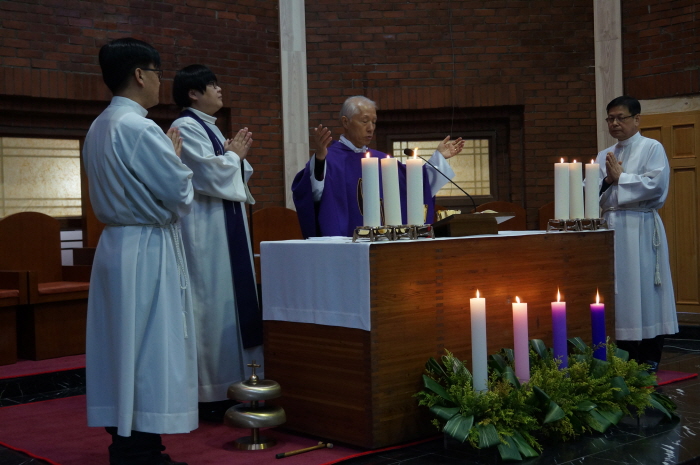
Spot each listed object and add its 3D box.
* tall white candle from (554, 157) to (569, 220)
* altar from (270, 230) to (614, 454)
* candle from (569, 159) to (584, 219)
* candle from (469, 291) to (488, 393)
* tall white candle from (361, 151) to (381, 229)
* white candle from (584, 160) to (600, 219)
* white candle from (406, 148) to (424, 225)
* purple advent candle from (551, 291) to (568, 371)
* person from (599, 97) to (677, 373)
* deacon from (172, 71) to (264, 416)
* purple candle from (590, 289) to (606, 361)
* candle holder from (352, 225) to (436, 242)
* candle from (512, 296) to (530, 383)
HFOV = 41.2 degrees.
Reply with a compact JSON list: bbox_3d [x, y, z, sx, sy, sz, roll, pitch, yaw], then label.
[{"bbox_3d":[1.169,-0.231,5.137,0.079,0.323,0.079,0,0,0],"label":"tall white candle"},{"bbox_3d":[0.530,0.471,4.905,1.830,0.910,0.750,-3,2,-40],"label":"altar"},{"bbox_3d":[1.268,-0.237,5.218,0.077,0.323,0.077,-1,2,0],"label":"candle"},{"bbox_3d":[0.581,0.511,4.152,0.067,0.465,0.067,-3,2,-40],"label":"candle"},{"bbox_3d":[0.096,-0.185,4.199,0.077,0.321,0.077,-3,1,-41],"label":"tall white candle"},{"bbox_3d":[1.371,-0.237,5.263,0.077,0.321,0.077,-1,2,0],"label":"white candle"},{"bbox_3d":[0.307,-0.192,4.384,0.078,0.322,0.078,-1,0,0],"label":"white candle"},{"bbox_3d":[0.995,0.490,4.413,0.070,0.358,0.070,-4,2,-41],"label":"purple advent candle"},{"bbox_3d":[1.782,0.011,5.859,0.530,1.710,0.430,0,2,36],"label":"person"},{"bbox_3d":[-0.662,0.062,4.700,0.470,1.770,0.500,-1,2,12],"label":"deacon"},{"bbox_3d":[1.241,0.531,4.646,0.068,0.370,0.068,-3,2,-40],"label":"purple candle"},{"bbox_3d":[0.203,0.007,4.291,0.400,0.068,0.130,-2,1,-41],"label":"candle holder"},{"bbox_3d":[0.793,0.526,4.310,0.067,0.417,0.067,-3,2,-40],"label":"candle"}]

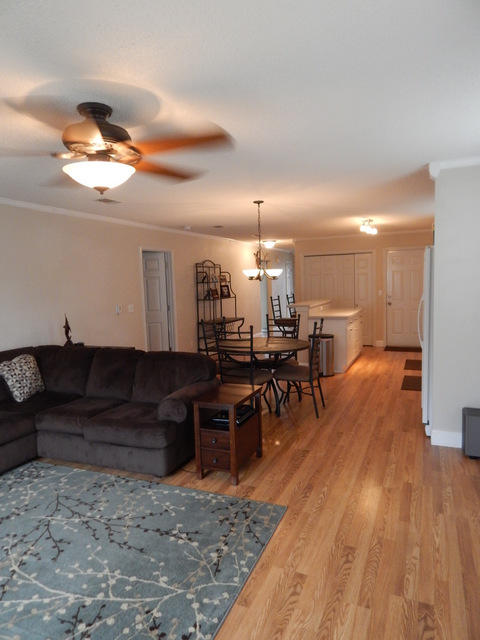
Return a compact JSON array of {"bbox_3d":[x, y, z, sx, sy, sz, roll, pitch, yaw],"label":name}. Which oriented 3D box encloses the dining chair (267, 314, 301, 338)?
[{"bbox_3d":[0.499,0.481,5.382,0.460,1.060,0.540,0,6,24],"label":"dining chair"}]

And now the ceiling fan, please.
[{"bbox_3d":[-0.713,-0.839,2.047,1.330,0.430,1.330,0,6,24],"label":"ceiling fan"}]

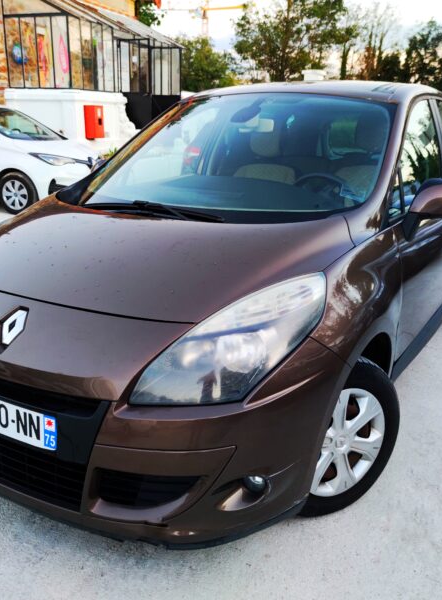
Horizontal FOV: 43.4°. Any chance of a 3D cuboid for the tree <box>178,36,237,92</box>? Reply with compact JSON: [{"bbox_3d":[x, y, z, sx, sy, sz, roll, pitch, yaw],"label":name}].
[{"bbox_3d":[-0.797,-8.014,22.635,3.600,4.900,3.600,0,17,-2],"label":"tree"}]

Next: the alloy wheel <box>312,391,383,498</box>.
[{"bbox_3d":[0.393,0.487,1.972,0.420,0.420,0.150,-8,18,-26],"label":"alloy wheel"}]

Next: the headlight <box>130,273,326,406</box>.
[{"bbox_3d":[0.066,0.116,1.594,0.360,0.280,0.600,10,19,30],"label":"headlight"}]

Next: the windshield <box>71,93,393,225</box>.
[{"bbox_3d":[0.016,-0.673,2.533,1.420,0.160,1.100,10,48,30],"label":"windshield"}]

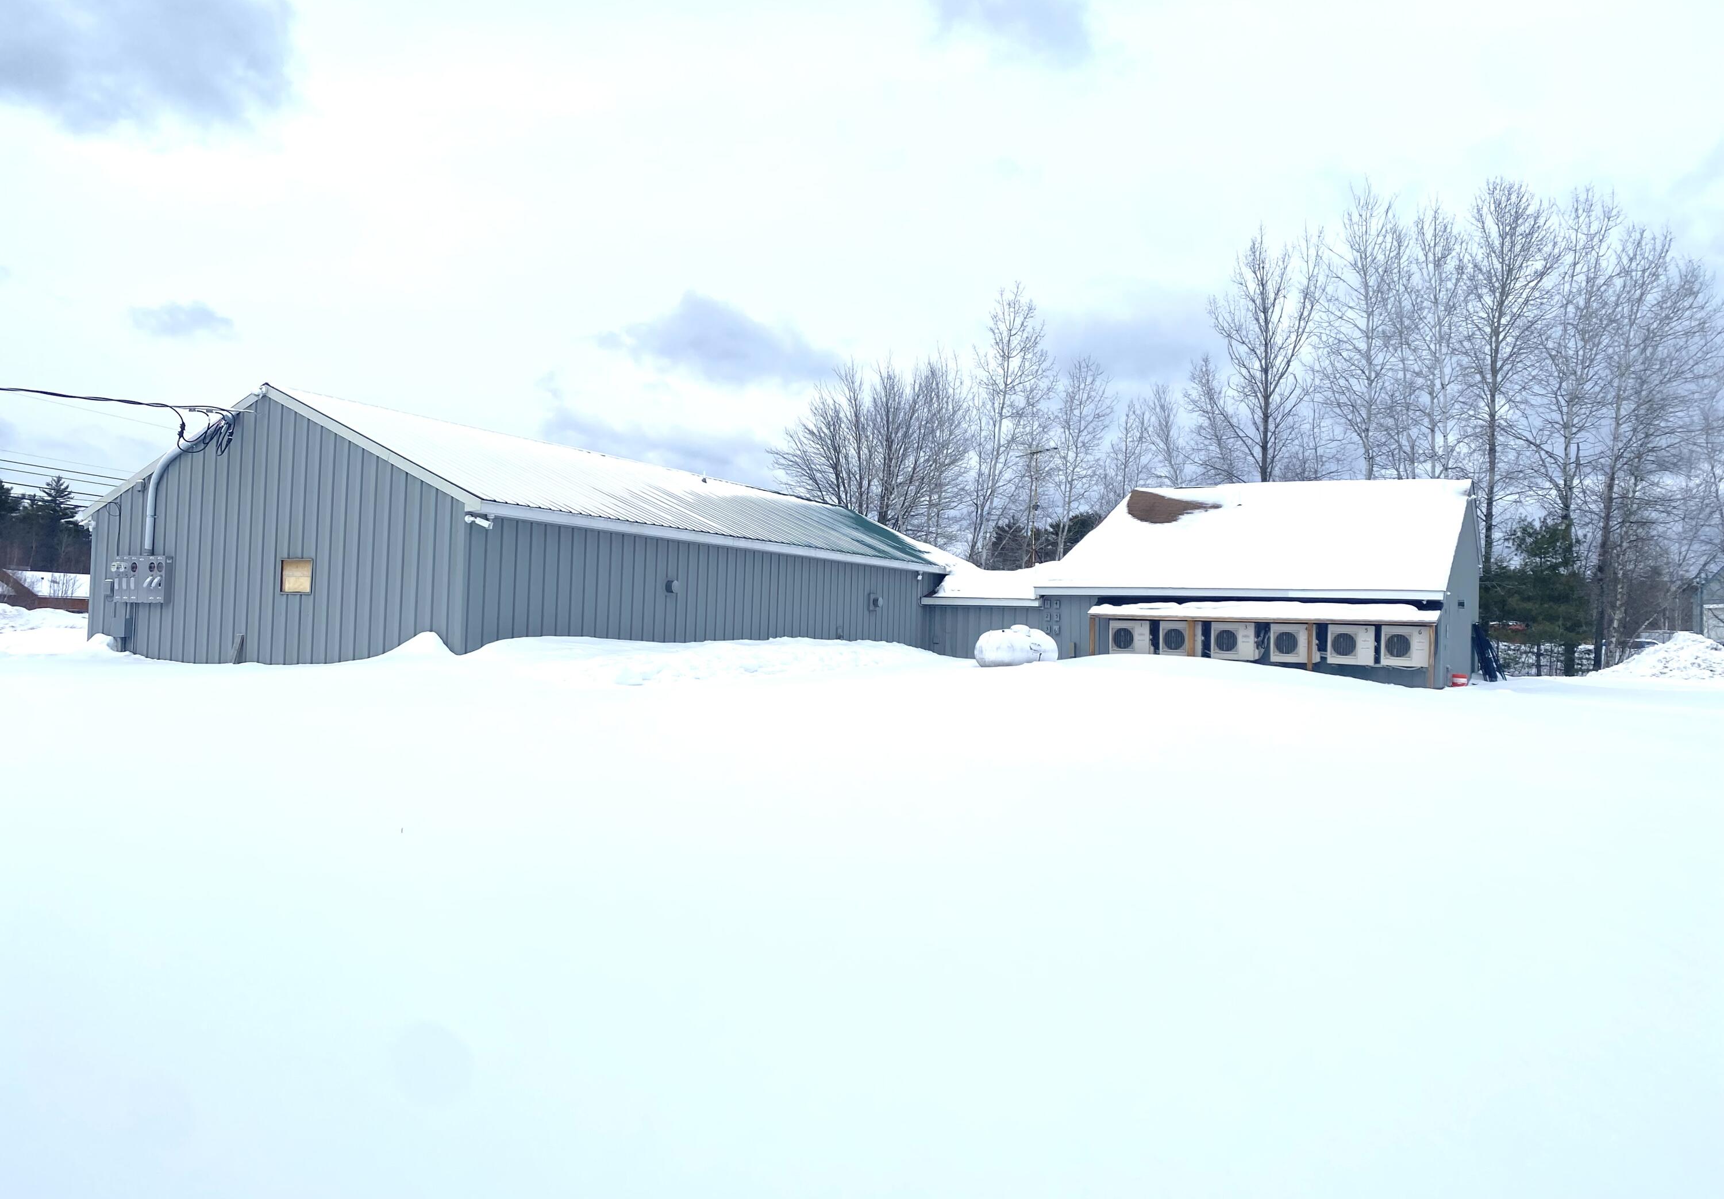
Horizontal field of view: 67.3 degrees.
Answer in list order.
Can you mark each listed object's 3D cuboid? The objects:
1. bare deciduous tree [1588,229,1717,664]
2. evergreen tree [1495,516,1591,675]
[{"bbox_3d":[23.780,-4.340,38.990,3.890,13.670,3.700,2,-2,0],"label":"bare deciduous tree"},{"bbox_3d":[19.470,-0.050,37.000,2.950,4.700,2.800,2,-2,0],"label":"evergreen tree"}]

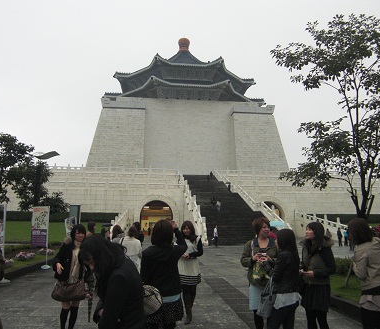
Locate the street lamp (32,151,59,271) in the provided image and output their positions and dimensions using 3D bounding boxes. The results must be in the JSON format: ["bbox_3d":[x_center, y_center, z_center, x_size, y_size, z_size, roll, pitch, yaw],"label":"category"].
[{"bbox_3d":[-5.840,1.724,14.213,0.900,4.593,0.600,1,-10,-4],"label":"street lamp"}]

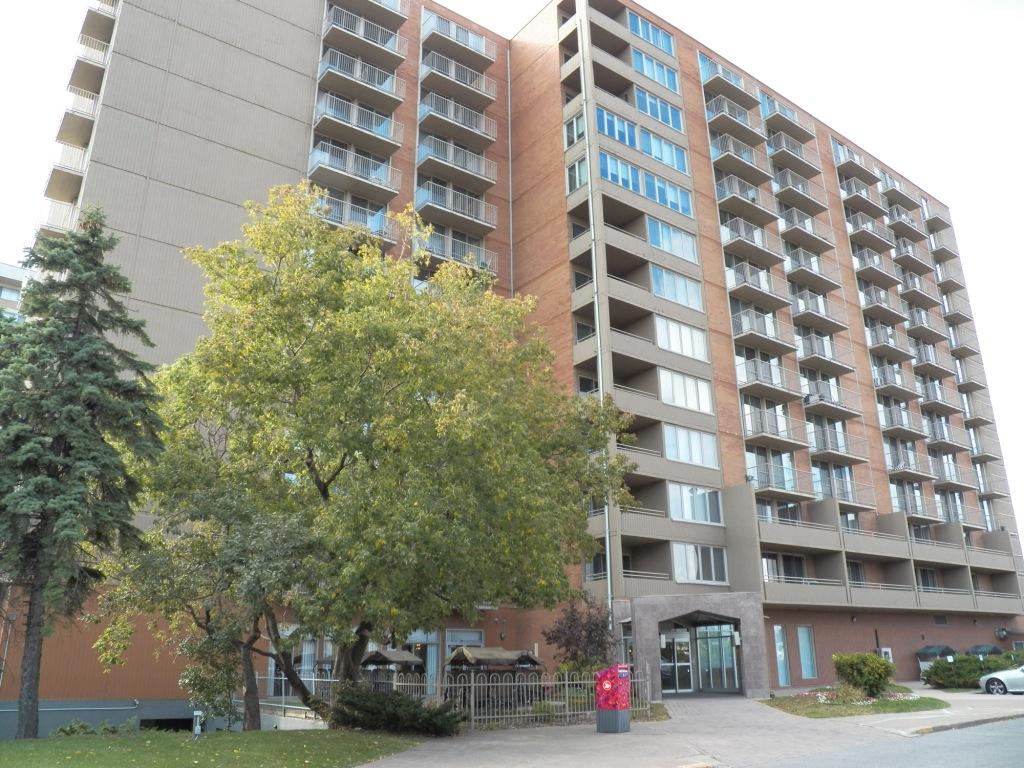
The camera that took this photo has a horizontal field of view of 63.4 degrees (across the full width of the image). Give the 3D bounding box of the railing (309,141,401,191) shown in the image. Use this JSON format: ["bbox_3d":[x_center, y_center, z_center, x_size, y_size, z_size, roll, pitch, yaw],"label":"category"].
[{"bbox_3d":[-7.246,-9.831,38.428,3.985,1.136,1.078,14,-24,-35],"label":"railing"}]

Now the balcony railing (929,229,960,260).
[{"bbox_3d":[32.739,-10.404,62.918,2.373,1.160,1.040,14,-24,-36],"label":"balcony railing"}]

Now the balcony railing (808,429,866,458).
[{"bbox_3d":[17.535,3.344,44.366,3.985,1.136,1.078,14,-24,-35],"label":"balcony railing"}]

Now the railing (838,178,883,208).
[{"bbox_3d":[23.999,-12.541,56.273,4.110,1.160,1.040,14,-24,-36],"label":"railing"}]

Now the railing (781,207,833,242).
[{"bbox_3d":[17.003,-8.769,47.678,3.936,1.191,1.040,14,-24,-35],"label":"railing"}]

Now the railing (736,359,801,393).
[{"bbox_3d":[13.194,-0.186,42.084,4.000,1.120,1.030,14,-24,-35],"label":"railing"}]

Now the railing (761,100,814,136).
[{"bbox_3d":[17.044,-16.149,50.944,3.953,1.197,1.052,14,-24,-35],"label":"railing"}]

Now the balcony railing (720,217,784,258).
[{"bbox_3d":[13.044,-7.625,44.573,3.968,1.136,1.078,14,-24,-35],"label":"balcony railing"}]

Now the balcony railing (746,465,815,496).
[{"bbox_3d":[13.194,4.774,40.234,3.968,1.136,1.078,14,-24,-35],"label":"balcony railing"}]

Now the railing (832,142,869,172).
[{"bbox_3d":[23.954,-15.046,57.136,4.110,1.160,1.040,14,-24,-36],"label":"railing"}]

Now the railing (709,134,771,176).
[{"bbox_3d":[12.982,-12.586,46.498,4.000,1.120,1.030,14,-24,-35],"label":"railing"}]

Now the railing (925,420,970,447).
[{"bbox_3d":[27.417,3.407,52.033,3.920,1.191,1.040,14,-24,-35],"label":"railing"}]

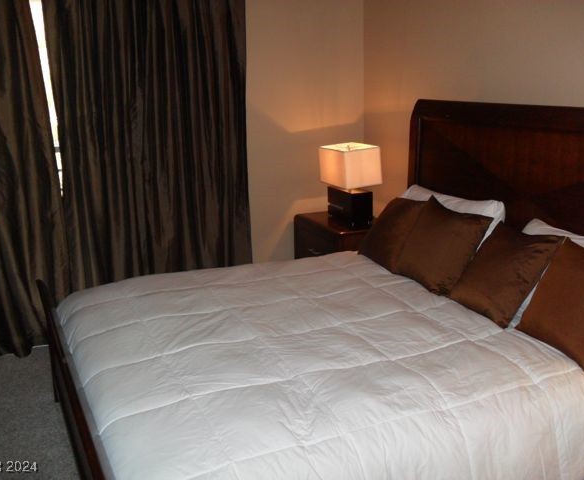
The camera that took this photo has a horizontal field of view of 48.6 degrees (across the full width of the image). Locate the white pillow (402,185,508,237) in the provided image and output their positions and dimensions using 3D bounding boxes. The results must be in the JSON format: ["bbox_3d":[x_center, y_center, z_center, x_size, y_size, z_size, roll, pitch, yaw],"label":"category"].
[{"bbox_3d":[0.751,-0.032,3.275,0.160,0.450,0.700,19,5,-27],"label":"white pillow"}]

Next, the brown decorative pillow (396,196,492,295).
[{"bbox_3d":[0.706,0.017,3.110,0.140,0.415,0.440,22,8,-27],"label":"brown decorative pillow"}]

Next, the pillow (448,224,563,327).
[{"bbox_3d":[0.886,0.127,2.746,0.140,0.405,0.420,27,5,-27],"label":"pillow"}]

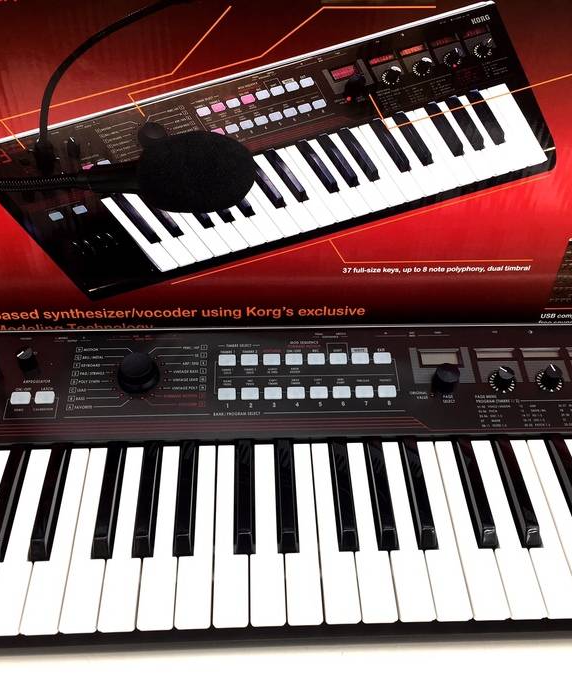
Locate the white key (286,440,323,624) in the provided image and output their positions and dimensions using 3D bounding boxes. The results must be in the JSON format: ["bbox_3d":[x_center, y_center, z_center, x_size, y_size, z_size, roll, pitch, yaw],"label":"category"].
[{"bbox_3d":[0.010,0.135,0.524,0.023,0.015,0.143,-1,44,-2],"label":"white key"}]

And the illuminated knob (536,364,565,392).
[{"bbox_3d":[0.211,0.031,0.596,0.021,0.014,0.021,-1,51,-2],"label":"illuminated knob"}]

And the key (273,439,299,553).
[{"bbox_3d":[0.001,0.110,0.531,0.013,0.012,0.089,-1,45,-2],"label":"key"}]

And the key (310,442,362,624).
[{"bbox_3d":[0.034,0.134,0.522,0.023,0.012,0.139,-1,45,-2],"label":"key"}]

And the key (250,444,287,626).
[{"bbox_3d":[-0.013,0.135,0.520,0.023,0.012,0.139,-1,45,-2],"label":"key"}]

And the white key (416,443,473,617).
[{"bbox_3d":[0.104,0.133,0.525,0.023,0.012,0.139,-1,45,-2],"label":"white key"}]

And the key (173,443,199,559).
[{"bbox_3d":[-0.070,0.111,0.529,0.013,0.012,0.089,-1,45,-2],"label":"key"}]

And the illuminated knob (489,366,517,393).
[{"bbox_3d":[0.172,0.032,0.595,0.021,0.014,0.021,-1,51,-2],"label":"illuminated knob"}]

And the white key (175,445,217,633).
[{"bbox_3d":[-0.060,0.136,0.520,0.022,0.014,0.141,-1,45,-2],"label":"white key"}]

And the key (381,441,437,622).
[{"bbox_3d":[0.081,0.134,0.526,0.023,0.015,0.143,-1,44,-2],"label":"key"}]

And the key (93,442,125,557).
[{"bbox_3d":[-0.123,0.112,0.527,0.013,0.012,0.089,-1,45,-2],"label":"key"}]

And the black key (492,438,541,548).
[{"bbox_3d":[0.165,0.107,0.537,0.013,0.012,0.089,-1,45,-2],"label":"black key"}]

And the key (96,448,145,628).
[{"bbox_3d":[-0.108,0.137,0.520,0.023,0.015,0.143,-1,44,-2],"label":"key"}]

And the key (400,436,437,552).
[{"bbox_3d":[0.095,0.108,0.535,0.014,0.013,0.090,-1,44,-2],"label":"key"}]

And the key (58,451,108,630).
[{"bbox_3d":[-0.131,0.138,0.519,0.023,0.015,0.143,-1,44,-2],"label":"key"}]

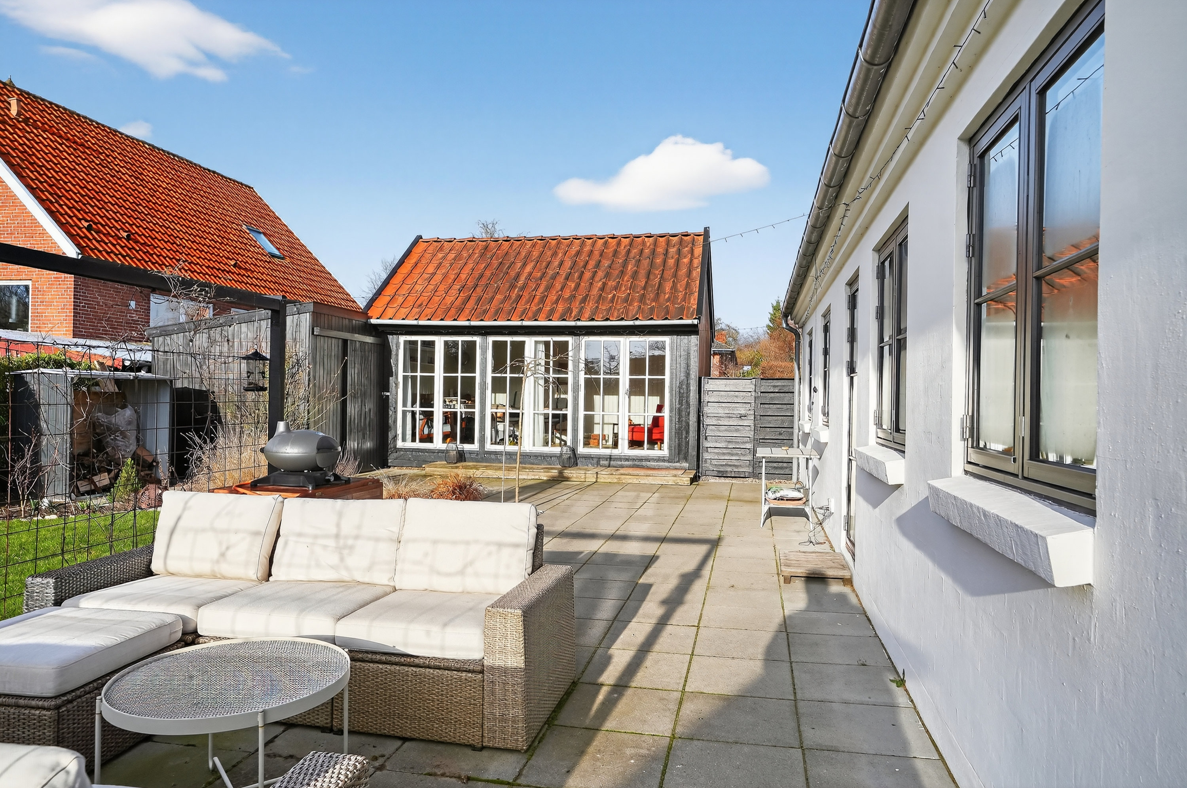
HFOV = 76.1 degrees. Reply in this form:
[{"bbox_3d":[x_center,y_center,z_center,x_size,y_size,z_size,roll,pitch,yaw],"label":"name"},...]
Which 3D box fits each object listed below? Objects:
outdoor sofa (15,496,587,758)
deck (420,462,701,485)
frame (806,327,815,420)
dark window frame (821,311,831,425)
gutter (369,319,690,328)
[{"bbox_3d":[-1.337,0.923,3.166,2.280,0.830,1.460,0,0,12],"label":"outdoor sofa"},{"bbox_3d":[-0.489,1.240,11.752,4.040,0.120,0.870,1,0,8],"label":"deck"},{"bbox_3d":[2.799,-0.218,9.626,0.100,1.140,1.050,1,0,12],"label":"frame"},{"bbox_3d":[2.345,-0.235,7.476,0.100,1.140,1.050,1,0,12],"label":"dark window frame"},{"bbox_3d":[-1.010,-1.120,11.919,5.300,0.100,0.120,1,0,8],"label":"gutter"}]

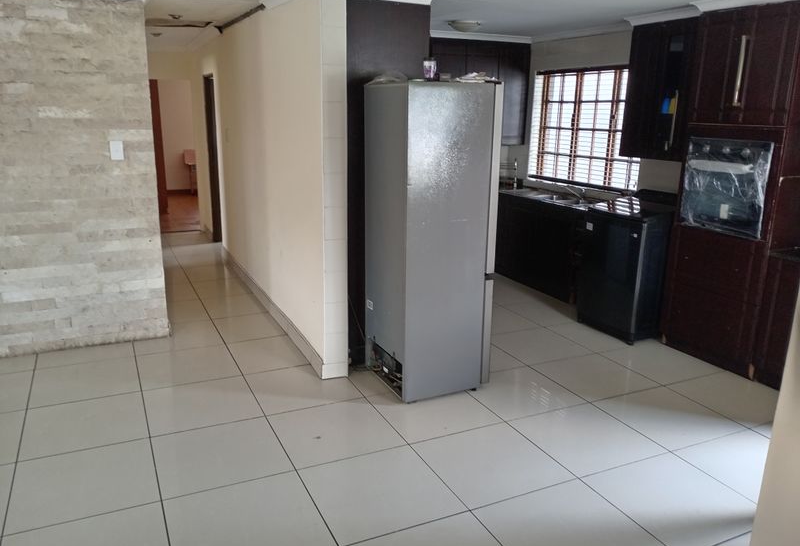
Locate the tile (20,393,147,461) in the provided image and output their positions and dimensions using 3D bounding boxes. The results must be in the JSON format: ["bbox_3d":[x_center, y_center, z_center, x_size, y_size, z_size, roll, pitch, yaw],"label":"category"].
[{"bbox_3d":[-1.695,0.812,3.376,0.600,0.010,0.600,-6,16,-25],"label":"tile"}]

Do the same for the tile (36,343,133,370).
[{"bbox_3d":[-2.147,0.566,4.292,0.600,0.010,0.300,-6,16,-25],"label":"tile"}]

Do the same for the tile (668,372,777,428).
[{"bbox_3d":[2.070,0.768,3.845,0.600,0.010,0.600,-6,16,-25],"label":"tile"}]

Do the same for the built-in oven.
[{"bbox_3d":[2.350,-0.588,4.196,0.550,0.600,0.600,-6,16,-25],"label":"built-in oven"}]

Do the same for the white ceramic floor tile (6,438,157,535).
[{"bbox_3d":[-1.437,0.953,2.853,0.600,0.010,0.600,-6,16,-25],"label":"white ceramic floor tile"}]

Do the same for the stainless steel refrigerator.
[{"bbox_3d":[0.197,-0.197,3.780,0.595,1.815,0.555,-6,16,-24],"label":"stainless steel refrigerator"}]

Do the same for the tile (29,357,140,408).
[{"bbox_3d":[-1.953,0.672,3.899,0.600,0.010,0.600,-6,16,-25],"label":"tile"}]

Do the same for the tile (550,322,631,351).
[{"bbox_3d":[1.559,0.490,4.884,0.600,0.010,0.600,-6,16,-25],"label":"tile"}]

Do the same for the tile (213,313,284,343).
[{"bbox_3d":[-1.185,0.435,4.900,0.462,0.010,0.600,-6,16,-25],"label":"tile"}]

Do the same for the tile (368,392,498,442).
[{"bbox_3d":[0.192,0.793,3.603,0.597,0.012,0.597,-6,16,-25],"label":"tile"}]

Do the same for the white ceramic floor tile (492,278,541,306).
[{"bbox_3d":[1.046,0.210,5.932,0.600,0.010,0.600,-6,16,-25],"label":"white ceramic floor tile"}]

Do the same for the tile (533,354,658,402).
[{"bbox_3d":[1.274,0.684,4.109,0.600,0.010,0.600,-6,16,-25],"label":"tile"}]

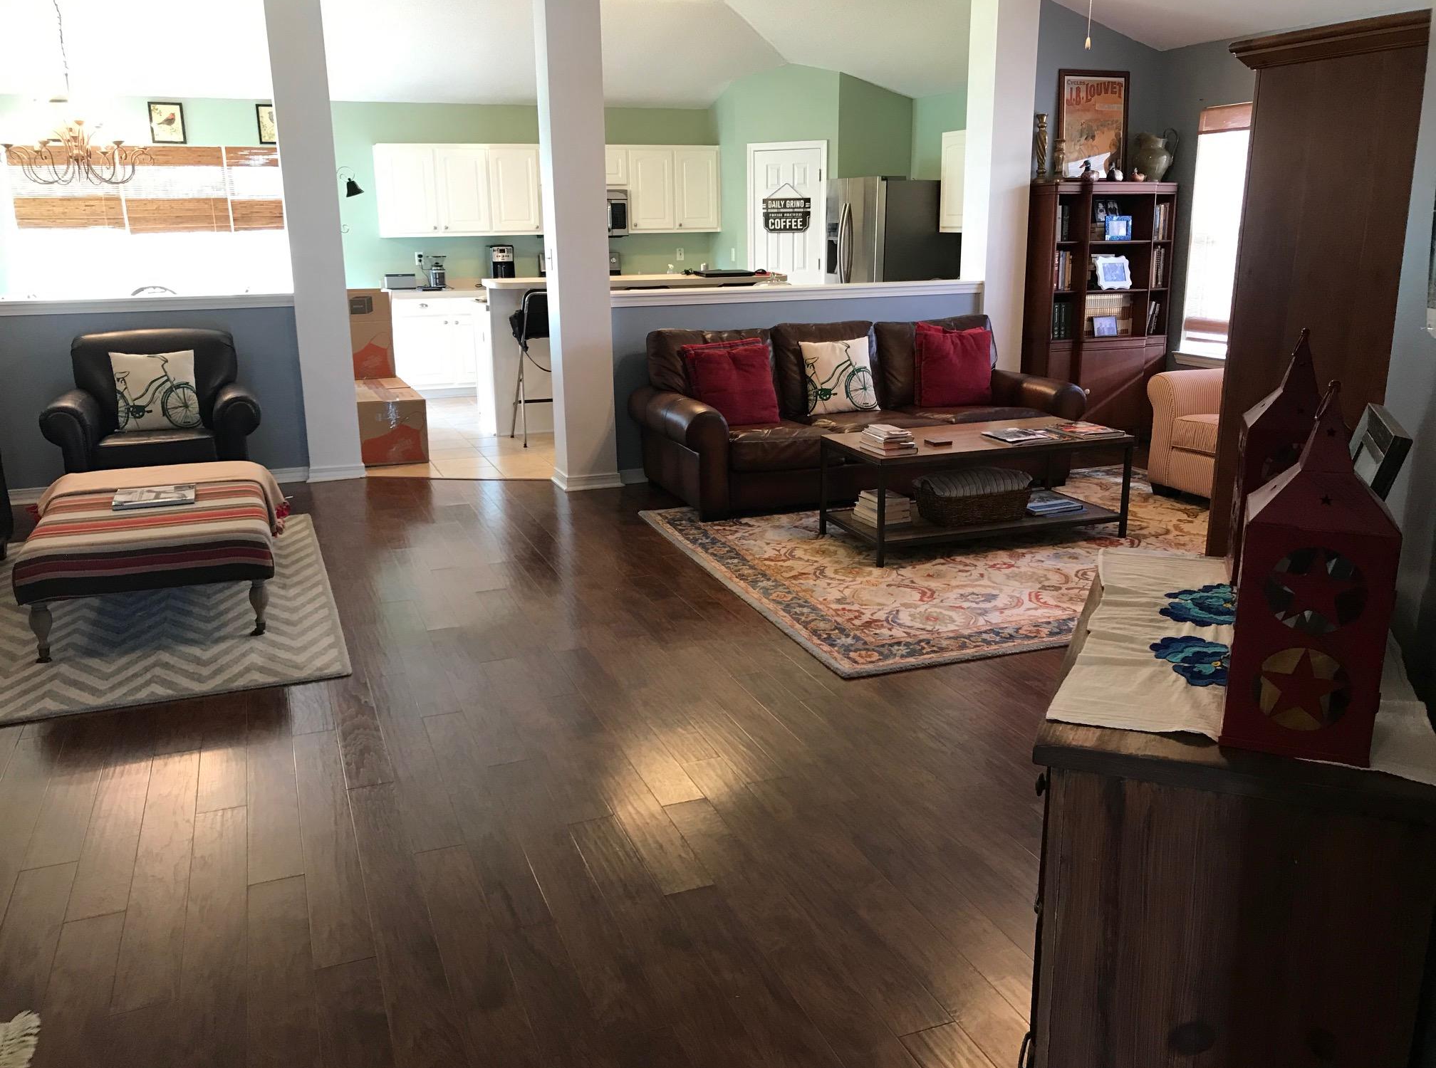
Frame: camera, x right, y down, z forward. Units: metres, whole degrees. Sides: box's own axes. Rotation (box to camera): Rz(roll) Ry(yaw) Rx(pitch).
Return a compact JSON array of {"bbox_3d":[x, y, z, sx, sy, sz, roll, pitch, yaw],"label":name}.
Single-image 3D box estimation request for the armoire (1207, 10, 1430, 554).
[{"bbox_3d":[1.986,-0.347,3.184,1.140,1.890,0.630,-7,16,-20],"label":"armoire"}]

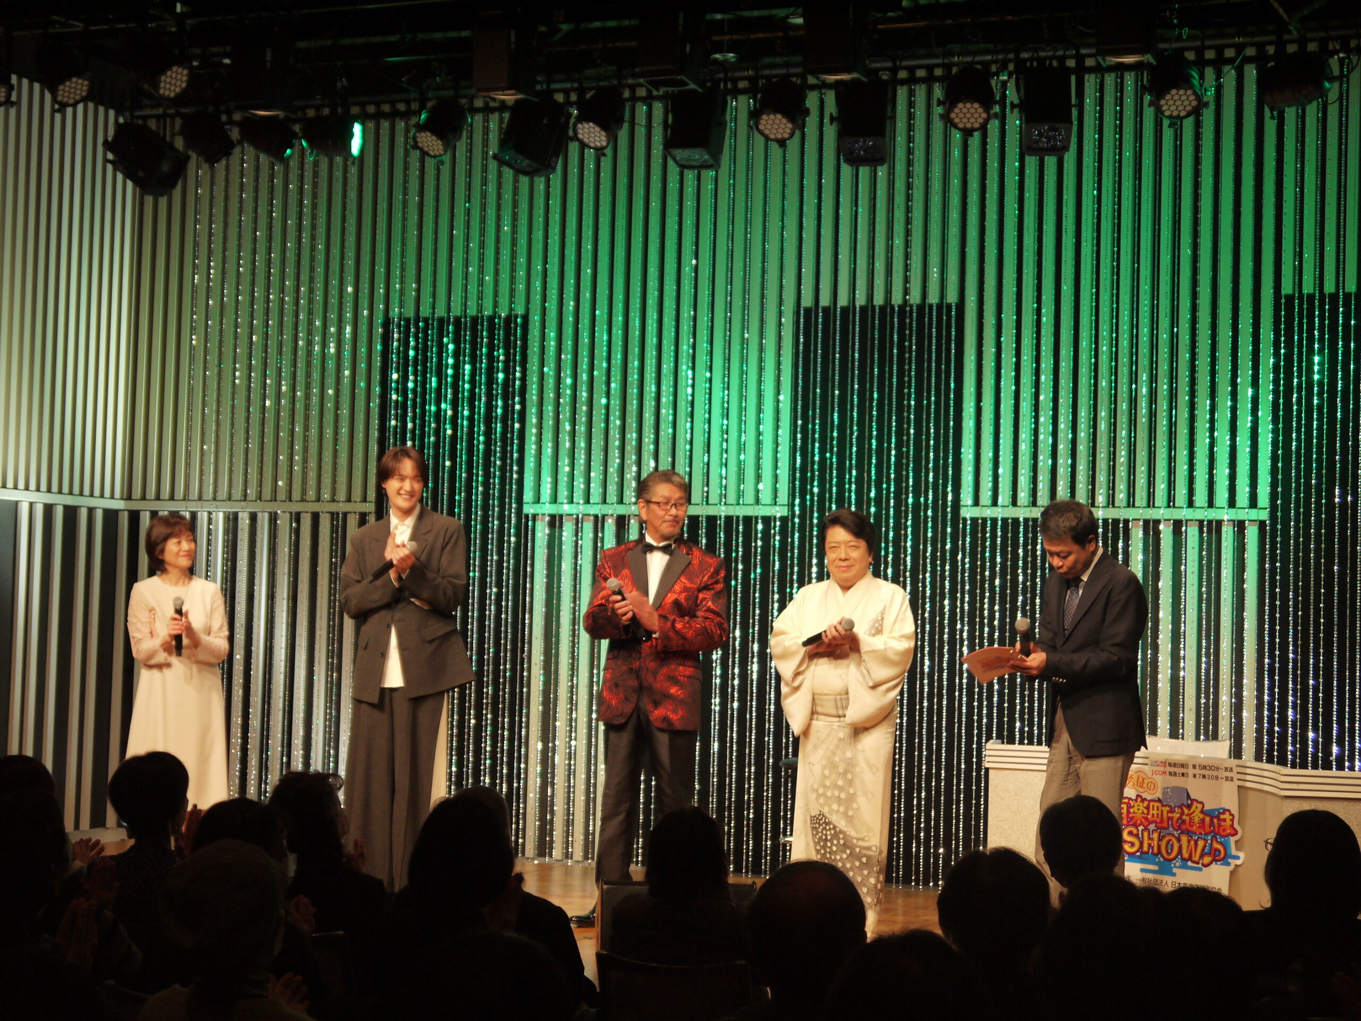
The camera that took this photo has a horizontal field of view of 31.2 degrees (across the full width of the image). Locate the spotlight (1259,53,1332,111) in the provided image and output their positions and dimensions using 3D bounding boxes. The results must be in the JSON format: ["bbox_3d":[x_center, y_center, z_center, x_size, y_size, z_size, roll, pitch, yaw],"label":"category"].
[{"bbox_3d":[2.434,-1.695,9.644,0.260,0.210,0.220,-26,-11,16],"label":"spotlight"}]

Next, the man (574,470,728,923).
[{"bbox_3d":[-0.107,0.721,9.300,0.550,1.743,0.450,1,-3,16],"label":"man"}]

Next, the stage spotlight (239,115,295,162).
[{"bbox_3d":[-1.956,-1.760,11.545,0.250,0.200,0.205,30,-6,-6],"label":"stage spotlight"}]

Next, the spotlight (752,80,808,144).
[{"bbox_3d":[0.434,-1.716,10.512,0.220,0.235,0.205,0,-33,32],"label":"spotlight"}]

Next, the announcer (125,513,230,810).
[{"bbox_3d":[-2.123,0.797,10.300,0.440,1.570,0.400,2,-3,1],"label":"announcer"}]

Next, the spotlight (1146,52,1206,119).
[{"bbox_3d":[1.996,-1.709,9.833,0.220,0.235,0.205,2,-38,-11],"label":"spotlight"}]

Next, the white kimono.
[{"bbox_3d":[0.609,0.909,9.100,0.530,1.336,0.420,1,-3,9],"label":"white kimono"}]

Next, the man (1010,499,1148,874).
[{"bbox_3d":[1.454,0.789,8.900,0.500,1.657,0.500,4,-4,-41],"label":"man"}]

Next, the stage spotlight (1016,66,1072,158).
[{"bbox_3d":[1.499,-1.641,10.048,0.220,0.290,0.210,2,-28,2],"label":"stage spotlight"}]

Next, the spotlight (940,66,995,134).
[{"bbox_3d":[1.200,-1.713,10.187,0.205,0.250,0.200,1,-40,5],"label":"spotlight"}]

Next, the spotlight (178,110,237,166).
[{"bbox_3d":[-2.267,-1.783,11.680,0.200,0.250,0.205,-43,18,-23],"label":"spotlight"}]

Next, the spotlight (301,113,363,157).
[{"bbox_3d":[-1.632,-1.751,11.405,0.250,0.200,0.205,7,-2,6],"label":"spotlight"}]

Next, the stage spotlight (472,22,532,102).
[{"bbox_3d":[-0.706,-1.791,9.707,0.200,0.310,0.200,0,3,26],"label":"stage spotlight"}]

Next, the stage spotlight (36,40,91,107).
[{"bbox_3d":[-2.568,-1.815,10.161,0.205,0.250,0.200,5,-47,-50],"label":"stage spotlight"}]

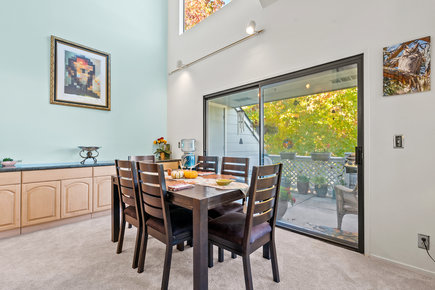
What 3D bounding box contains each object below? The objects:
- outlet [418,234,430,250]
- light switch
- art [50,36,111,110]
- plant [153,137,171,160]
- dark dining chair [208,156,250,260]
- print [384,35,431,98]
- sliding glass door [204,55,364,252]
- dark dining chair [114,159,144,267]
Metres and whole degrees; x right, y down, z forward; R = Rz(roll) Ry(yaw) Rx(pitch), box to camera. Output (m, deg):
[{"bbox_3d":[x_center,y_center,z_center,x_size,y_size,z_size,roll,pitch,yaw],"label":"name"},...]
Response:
[{"bbox_3d":[1.771,0.837,1.655,0.074,0.118,0.012,0,0,44],"label":"outlet"},{"bbox_3d":[1.660,-0.026,1.767,0.076,0.117,0.014,0,0,44],"label":"light switch"},{"bbox_3d":[-2.310,-1.182,3.346,0.035,1.078,0.864,0,0,44],"label":"art"},{"bbox_3d":[-1.125,0.062,3.971,0.340,0.470,0.340,0,0,44],"label":"plant"},{"bbox_3d":[0.040,0.628,2.122,0.465,0.950,0.545,0,0,44],"label":"dark dining chair"},{"bbox_3d":[1.688,-0.691,1.734,0.304,0.461,0.025,0,0,44],"label":"print"},{"bbox_3d":[0.632,0.092,2.821,2.430,2.030,0.090,0,0,44],"label":"sliding glass door"},{"bbox_3d":[-0.707,0.626,2.008,0.465,0.950,0.545,0,0,44],"label":"dark dining chair"}]

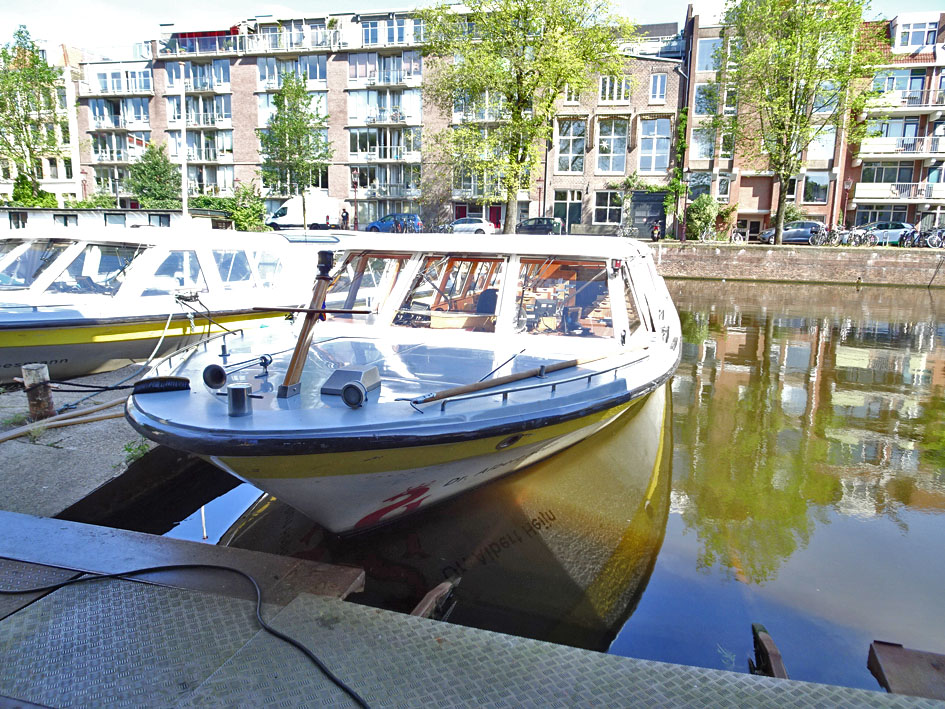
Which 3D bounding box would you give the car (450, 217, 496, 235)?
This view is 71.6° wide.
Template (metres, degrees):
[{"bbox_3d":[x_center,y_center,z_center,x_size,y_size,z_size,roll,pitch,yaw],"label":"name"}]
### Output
[{"bbox_3d":[-0.355,-8.907,46.484,4.200,1.450,1.760,3,11,13],"label":"car"}]

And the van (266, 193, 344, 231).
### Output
[{"bbox_3d":[-13.004,-10.811,50.274,5.500,2.700,2.050,3,11,13],"label":"van"}]

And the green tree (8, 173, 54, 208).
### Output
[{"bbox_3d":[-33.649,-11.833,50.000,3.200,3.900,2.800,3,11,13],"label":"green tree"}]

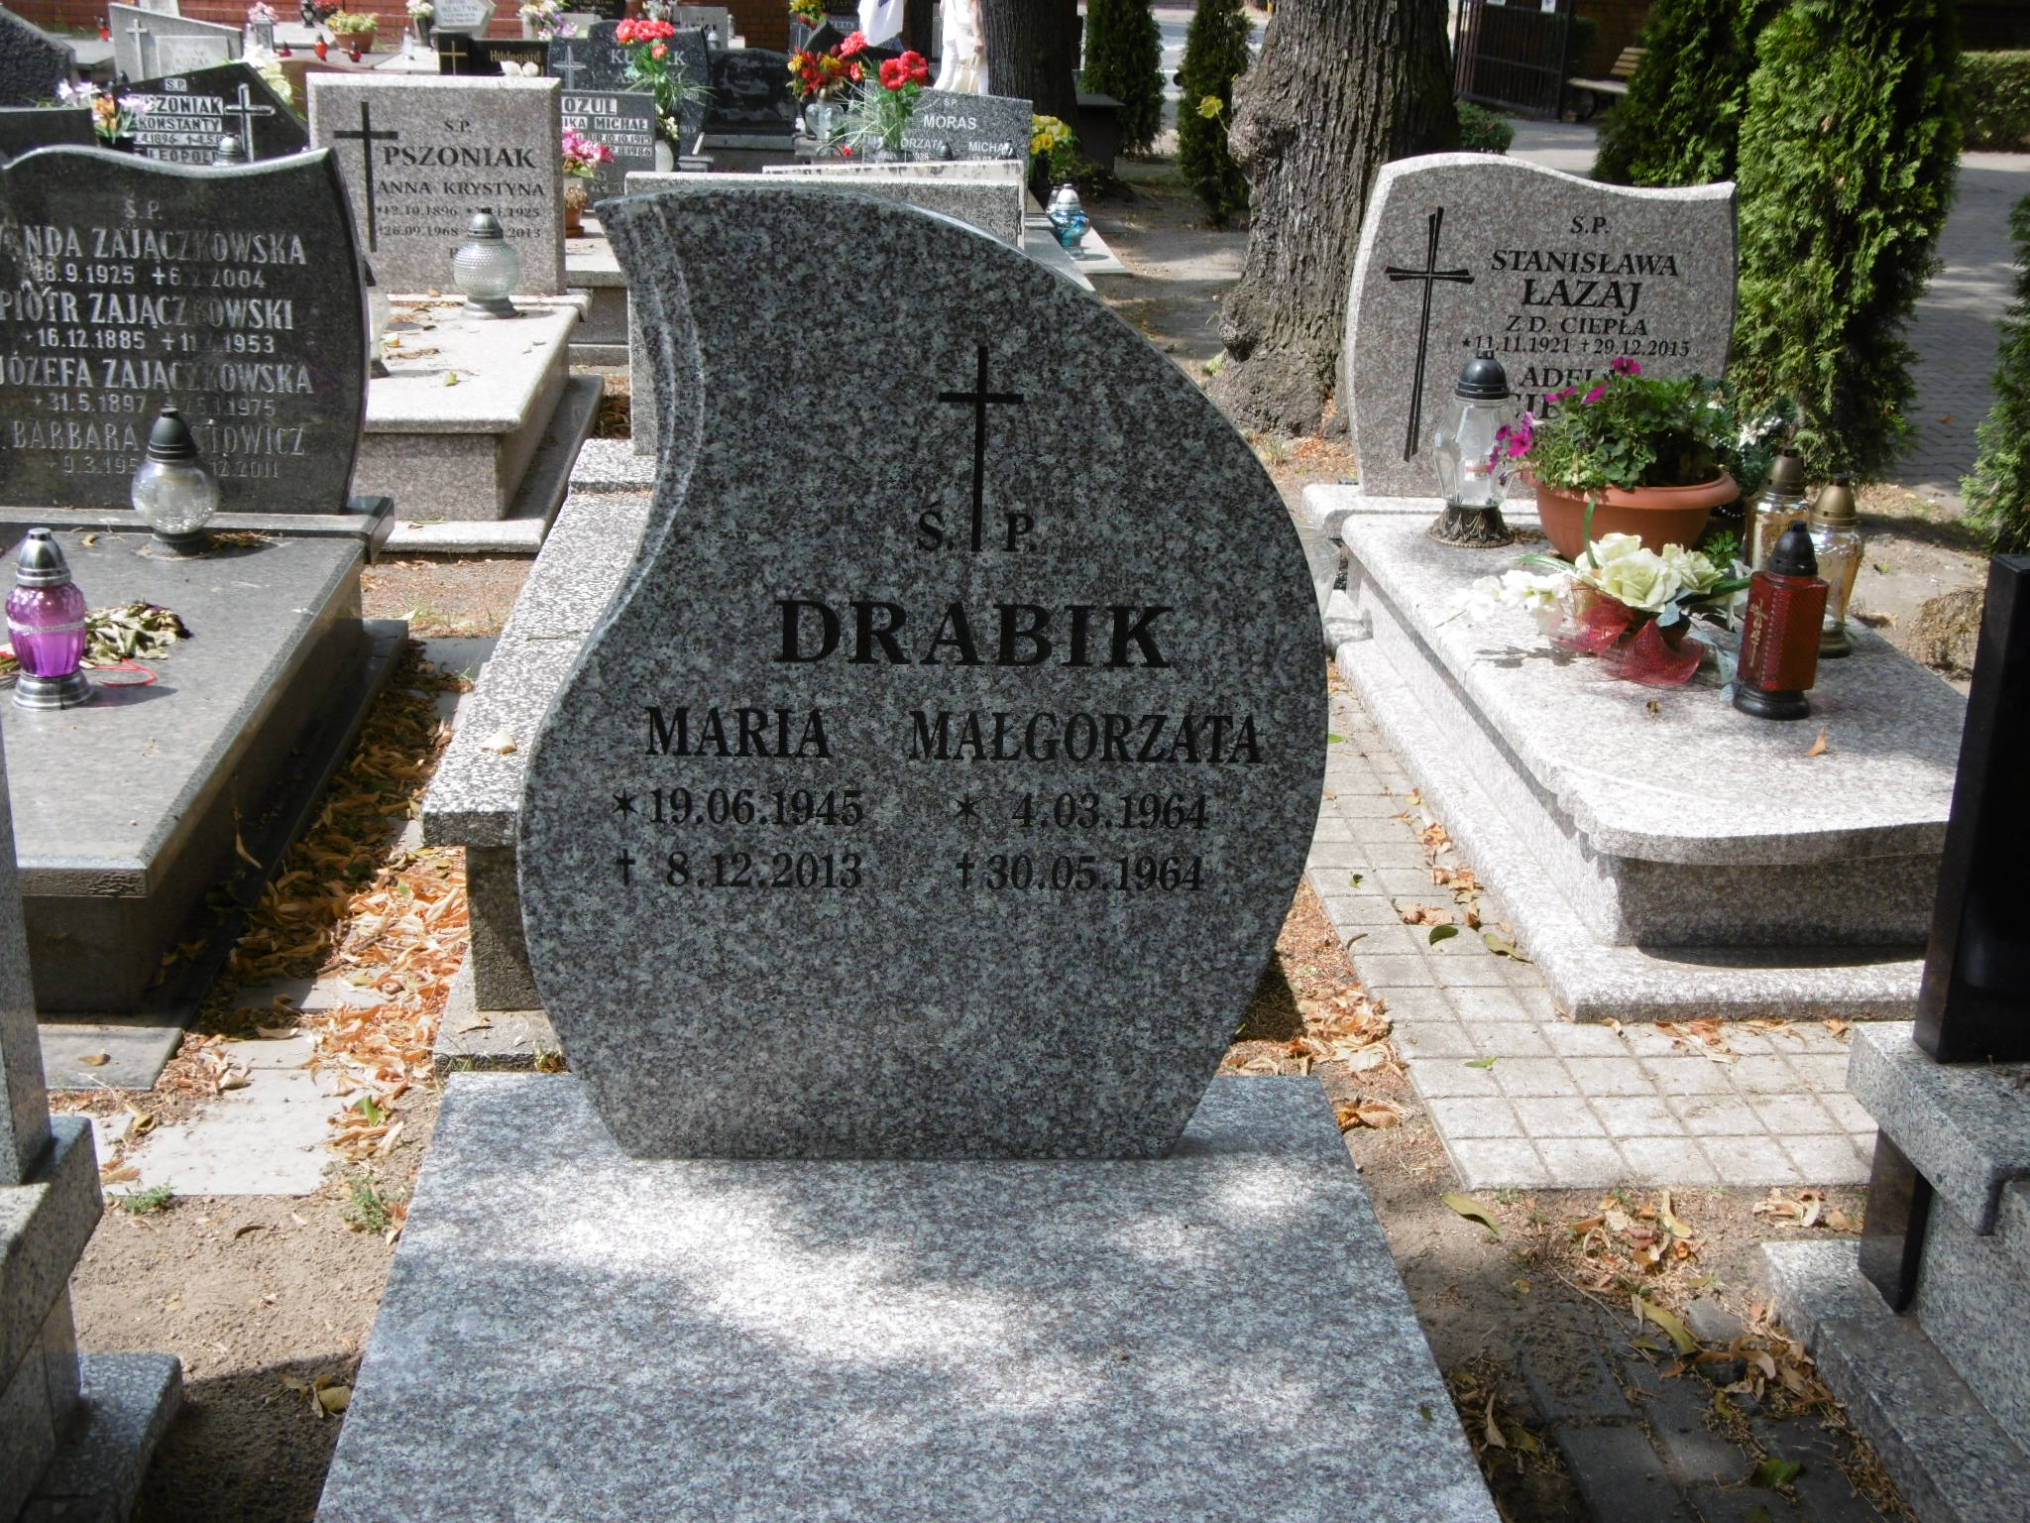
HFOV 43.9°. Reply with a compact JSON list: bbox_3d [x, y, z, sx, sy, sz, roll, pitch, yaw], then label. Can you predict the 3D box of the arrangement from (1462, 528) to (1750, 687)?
[{"bbox_3d":[1.003,-0.282,4.254,0.470,0.195,0.320,0,20,-6],"label":"arrangement"}]

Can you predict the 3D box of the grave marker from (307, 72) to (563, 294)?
[{"bbox_3d":[-1.639,-1.652,7.205,0.690,0.608,0.090,0,19,-4],"label":"grave marker"}]

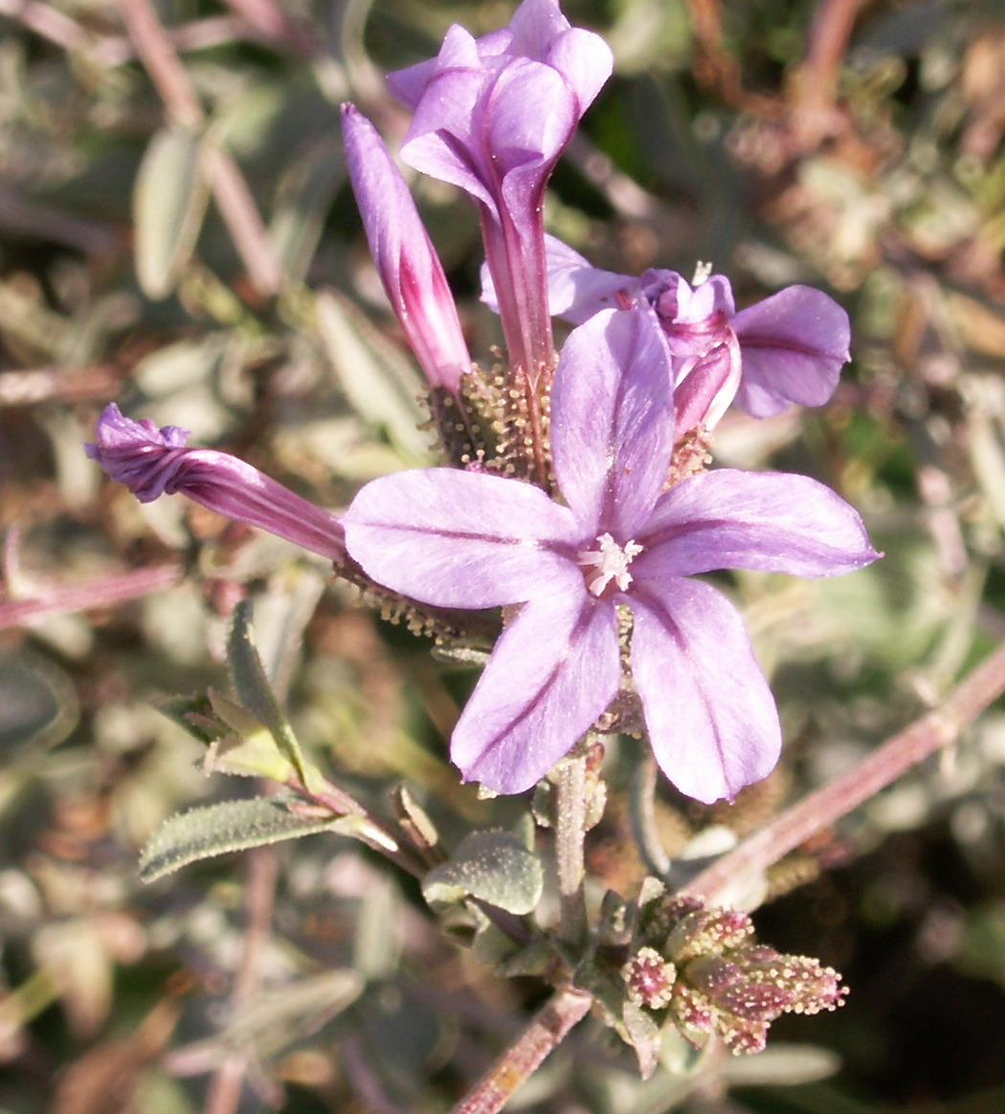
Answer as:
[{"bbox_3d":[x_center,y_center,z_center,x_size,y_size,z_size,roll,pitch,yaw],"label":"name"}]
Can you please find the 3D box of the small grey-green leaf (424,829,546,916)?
[{"bbox_3d":[-0.001,0.015,0.117,0.006,0.003,0.004,0,37,0],"label":"small grey-green leaf"}]

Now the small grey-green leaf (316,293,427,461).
[{"bbox_3d":[-0.007,-0.010,0.136,0.004,0.011,0.002,-29,-6,-15],"label":"small grey-green leaf"}]

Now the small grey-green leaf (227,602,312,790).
[{"bbox_3d":[-0.012,0.007,0.119,0.002,0.009,0.002,-18,7,35],"label":"small grey-green leaf"}]

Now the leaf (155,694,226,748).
[{"bbox_3d":[-0.016,0.008,0.123,0.004,0.002,0.002,29,19,8],"label":"leaf"}]

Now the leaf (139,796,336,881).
[{"bbox_3d":[-0.013,0.014,0.117,0.009,0.002,0.003,-14,30,-1],"label":"leaf"}]

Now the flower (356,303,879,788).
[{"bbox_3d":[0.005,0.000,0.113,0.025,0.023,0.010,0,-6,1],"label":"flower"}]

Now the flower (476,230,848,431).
[{"bbox_3d":[0.009,-0.012,0.124,0.019,0.008,0.012,7,8,1],"label":"flower"}]

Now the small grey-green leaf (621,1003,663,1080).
[{"bbox_3d":[0.007,0.024,0.121,0.002,0.004,0.001,-11,0,-11],"label":"small grey-green leaf"}]

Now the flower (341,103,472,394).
[{"bbox_3d":[-0.005,-0.015,0.118,0.004,0.015,0.003,-21,0,0],"label":"flower"}]

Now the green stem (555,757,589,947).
[{"bbox_3d":[0.003,0.015,0.119,0.002,0.009,0.002,0,3,0],"label":"green stem"}]

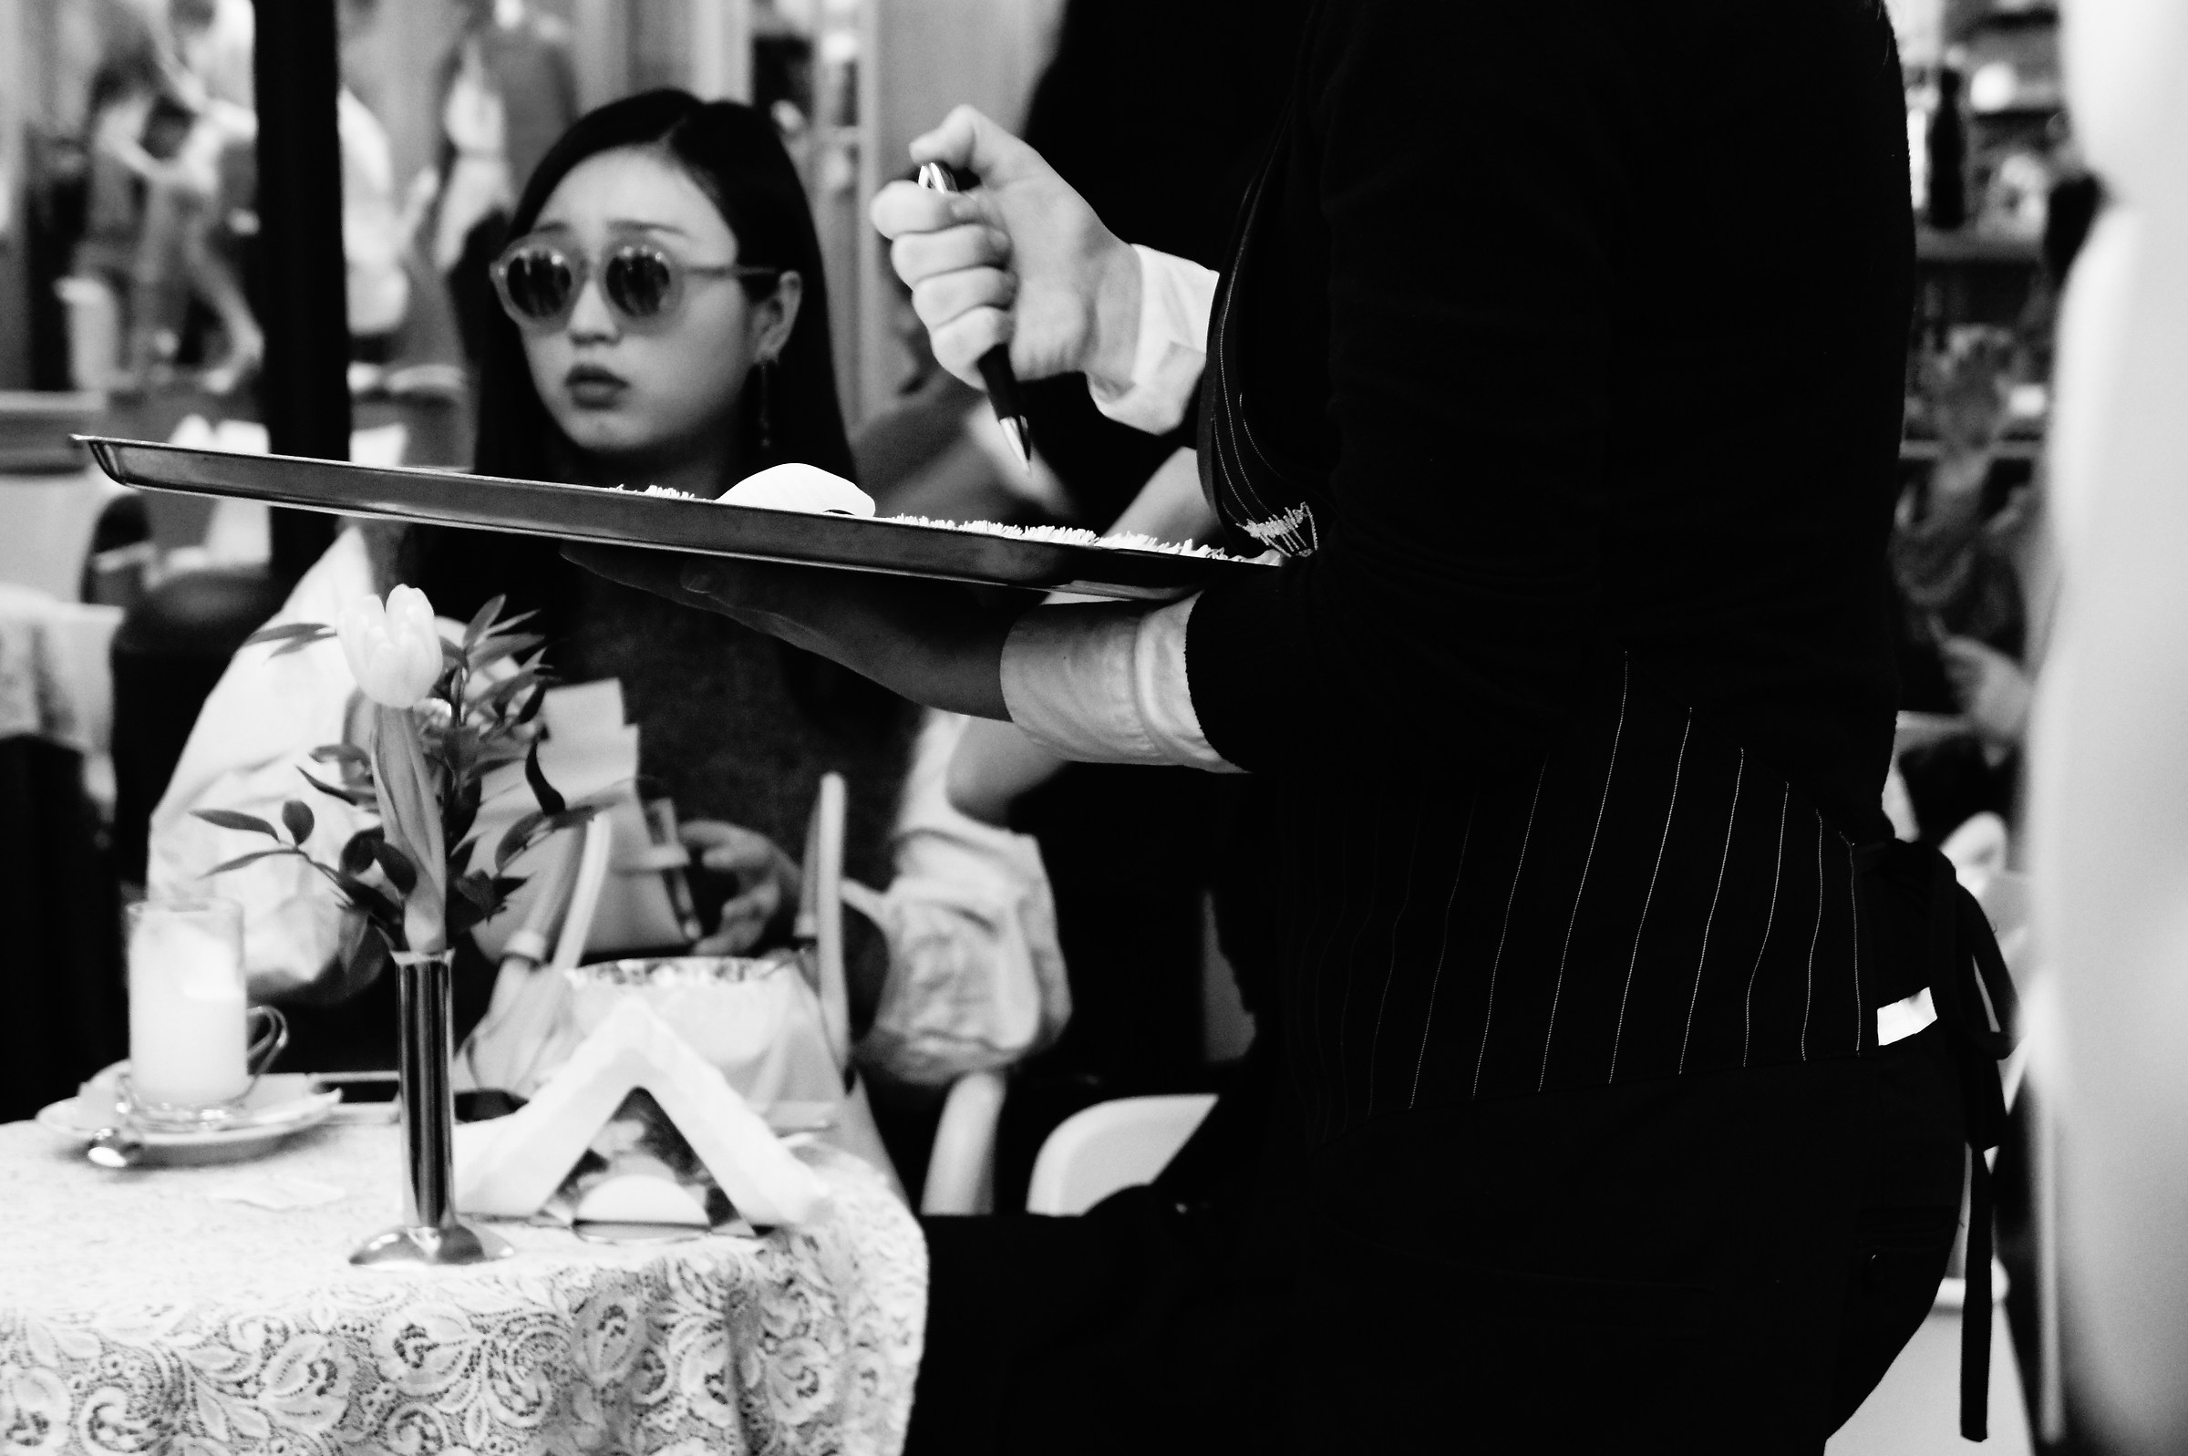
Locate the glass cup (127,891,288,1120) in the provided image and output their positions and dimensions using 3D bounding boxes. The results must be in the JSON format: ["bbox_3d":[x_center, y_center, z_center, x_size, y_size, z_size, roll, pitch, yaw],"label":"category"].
[{"bbox_3d":[-0.465,0.152,2.624,0.086,0.112,0.064,-1,6,0],"label":"glass cup"}]

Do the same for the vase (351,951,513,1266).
[{"bbox_3d":[-0.311,0.174,2.323,0.076,0.140,0.076,-1,6,0],"label":"vase"}]

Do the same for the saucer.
[{"bbox_3d":[-0.477,0.204,2.630,0.160,0.021,0.160,-1,6,0],"label":"saucer"}]

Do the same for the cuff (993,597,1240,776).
[{"bbox_3d":[0.010,-0.021,2.270,0.100,0.080,0.075,8,8,18],"label":"cuff"}]

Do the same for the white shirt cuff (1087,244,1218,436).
[{"bbox_3d":[0.029,-0.183,2.350,0.055,0.082,0.072,16,-1,-22],"label":"white shirt cuff"}]

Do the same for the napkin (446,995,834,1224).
[{"bbox_3d":[-0.216,0.186,2.435,0.172,0.090,0.140,-1,6,3],"label":"napkin"}]

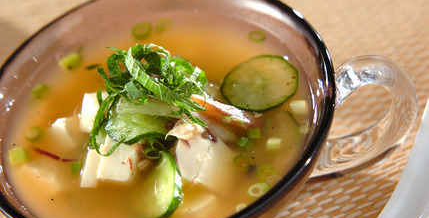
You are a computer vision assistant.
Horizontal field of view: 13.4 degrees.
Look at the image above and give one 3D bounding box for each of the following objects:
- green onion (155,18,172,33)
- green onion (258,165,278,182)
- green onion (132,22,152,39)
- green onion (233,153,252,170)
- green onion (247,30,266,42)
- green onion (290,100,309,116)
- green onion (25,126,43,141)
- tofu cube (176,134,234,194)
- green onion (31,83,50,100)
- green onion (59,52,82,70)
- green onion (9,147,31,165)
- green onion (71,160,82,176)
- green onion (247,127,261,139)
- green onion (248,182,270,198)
[{"bbox_3d":[-0.019,-0.030,0.664,0.006,0.003,0.006,-24,35,8],"label":"green onion"},{"bbox_3d":[0.018,0.021,0.611,0.007,0.004,0.007,-1,46,14],"label":"green onion"},{"bbox_3d":[-0.027,-0.029,0.672,0.007,0.004,0.007,-1,46,14],"label":"green onion"},{"bbox_3d":[0.010,0.018,0.618,0.006,0.004,0.006,-1,46,14],"label":"green onion"},{"bbox_3d":[0.015,-0.026,0.651,0.006,0.003,0.006,-16,45,0],"label":"green onion"},{"bbox_3d":[0.029,-0.001,0.622,0.005,0.005,0.005,-6,46,10],"label":"green onion"},{"bbox_3d":[-0.064,0.009,0.639,0.005,0.004,0.005,-11,58,18],"label":"green onion"},{"bbox_3d":[-0.003,0.019,0.617,0.017,0.016,0.017,2,47,17],"label":"tofu cube"},{"bbox_3d":[-0.063,-0.006,0.658,0.006,0.005,0.005,-22,45,-7],"label":"green onion"},{"bbox_3d":[-0.053,-0.018,0.666,0.007,0.005,0.006,-14,45,1],"label":"green onion"},{"bbox_3d":[-0.068,0.017,0.637,0.007,0.005,0.006,-9,45,7],"label":"green onion"},{"bbox_3d":[-0.047,0.020,0.624,0.004,0.004,0.004,-16,45,0],"label":"green onion"},{"bbox_3d":[0.014,0.008,0.624,0.005,0.004,0.004,3,48,17],"label":"green onion"},{"bbox_3d":[0.015,0.027,0.599,0.005,0.005,0.005,-6,76,24],"label":"green onion"}]

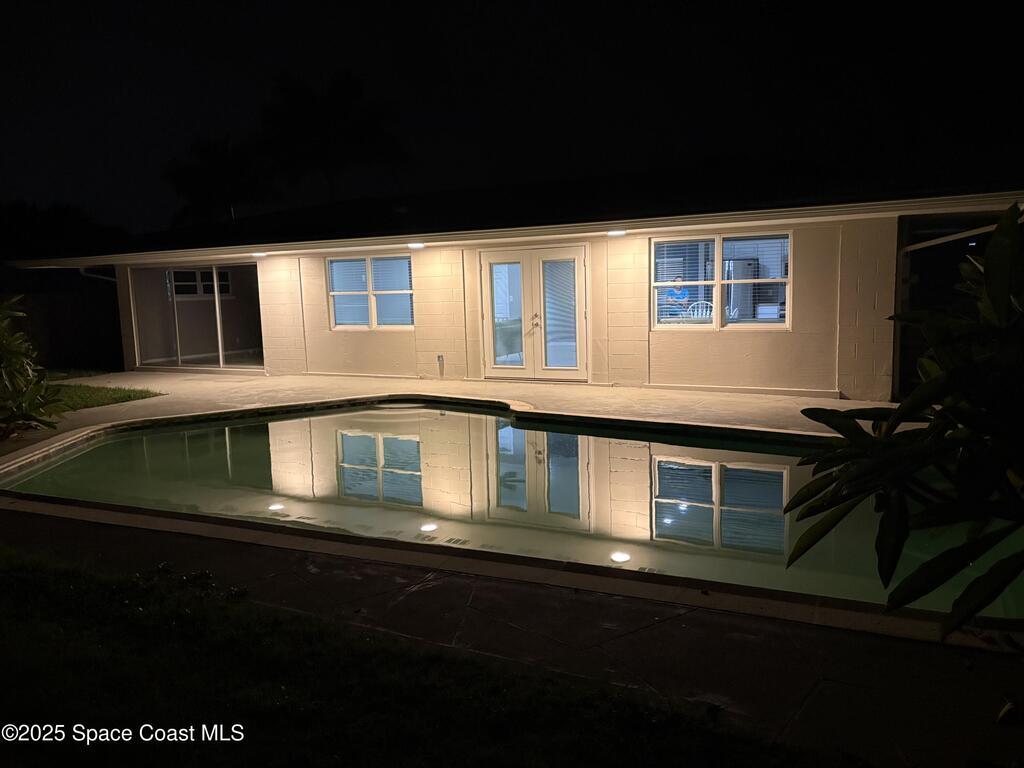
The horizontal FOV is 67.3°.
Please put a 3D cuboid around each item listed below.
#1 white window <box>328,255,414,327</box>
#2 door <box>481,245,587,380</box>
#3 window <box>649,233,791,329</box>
[{"bbox_3d":[-2.469,-1.558,13.277,1.870,1.290,0.100,2,8,29],"label":"white window"},{"bbox_3d":[0.324,-1.063,11.810,1.910,2.070,0.120,2,8,29],"label":"door"},{"bbox_3d":[2.793,-1.356,10.413,1.910,1.310,0.100,2,8,29],"label":"window"}]

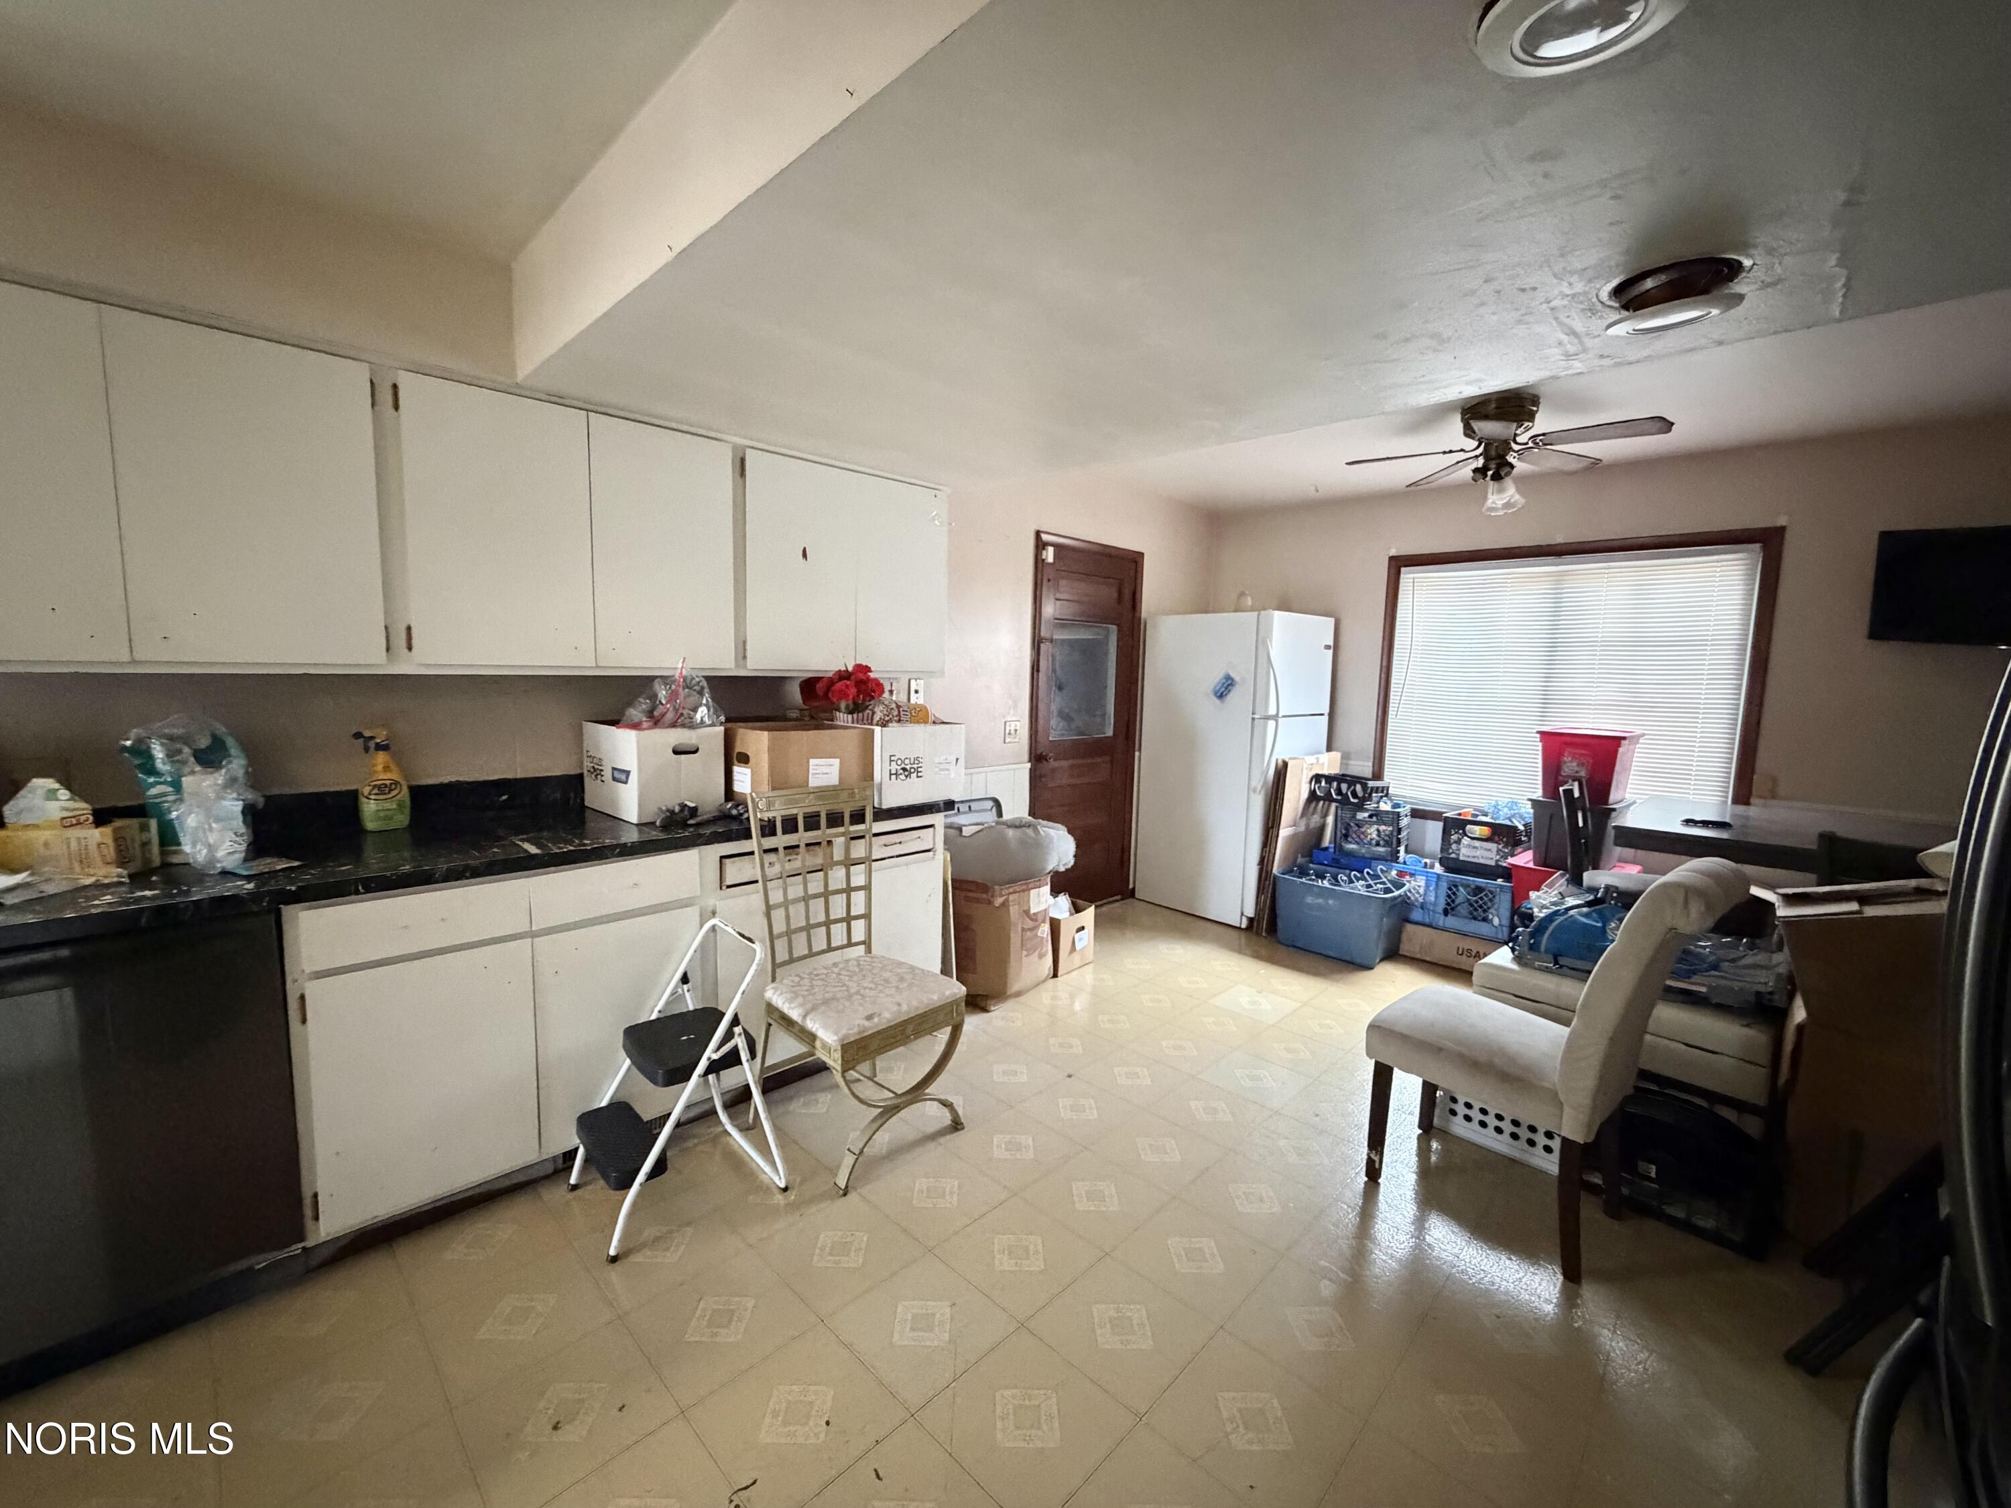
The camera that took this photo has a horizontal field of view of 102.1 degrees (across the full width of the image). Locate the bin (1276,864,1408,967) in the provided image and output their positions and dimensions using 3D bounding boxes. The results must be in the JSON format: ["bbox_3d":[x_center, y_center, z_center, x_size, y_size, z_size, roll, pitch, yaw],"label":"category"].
[{"bbox_3d":[1.729,0.822,4.194,0.375,0.366,0.580,-4,8,-40],"label":"bin"}]

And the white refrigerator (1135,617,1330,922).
[{"bbox_3d":[1.367,0.058,4.881,0.800,1.720,0.775,7,9,44],"label":"white refrigerator"}]

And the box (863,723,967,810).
[{"bbox_3d":[-0.392,0.026,3.005,0.295,0.278,0.382,8,9,43],"label":"box"}]

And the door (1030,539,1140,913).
[{"bbox_3d":[0.455,-0.113,4.566,0.080,2.070,0.970,8,9,43],"label":"door"}]

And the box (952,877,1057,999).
[{"bbox_3d":[-0.084,0.770,3.618,0.420,0.510,0.460,6,7,38],"label":"box"}]

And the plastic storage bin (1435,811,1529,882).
[{"bbox_3d":[2.406,0.454,4.085,0.320,0.280,0.320,8,9,43],"label":"plastic storage bin"}]

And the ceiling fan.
[{"bbox_3d":[1.855,-1.128,3.091,1.050,0.425,1.050,7,9,44],"label":"ceiling fan"}]

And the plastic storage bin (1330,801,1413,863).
[{"bbox_3d":[2.019,0.402,4.473,0.315,0.272,0.315,6,8,35],"label":"plastic storage bin"}]

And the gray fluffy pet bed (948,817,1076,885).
[{"bbox_3d":[0.001,0.420,3.615,0.420,0.300,0.680,7,9,44],"label":"gray fluffy pet bed"}]

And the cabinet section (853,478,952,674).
[{"bbox_3d":[-0.504,-0.680,3.234,0.435,0.740,0.320,-5,9,-45],"label":"cabinet section"}]

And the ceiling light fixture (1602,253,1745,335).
[{"bbox_3d":[1.233,-0.844,1.509,0.215,0.078,0.215,7,8,44],"label":"ceiling light fixture"}]

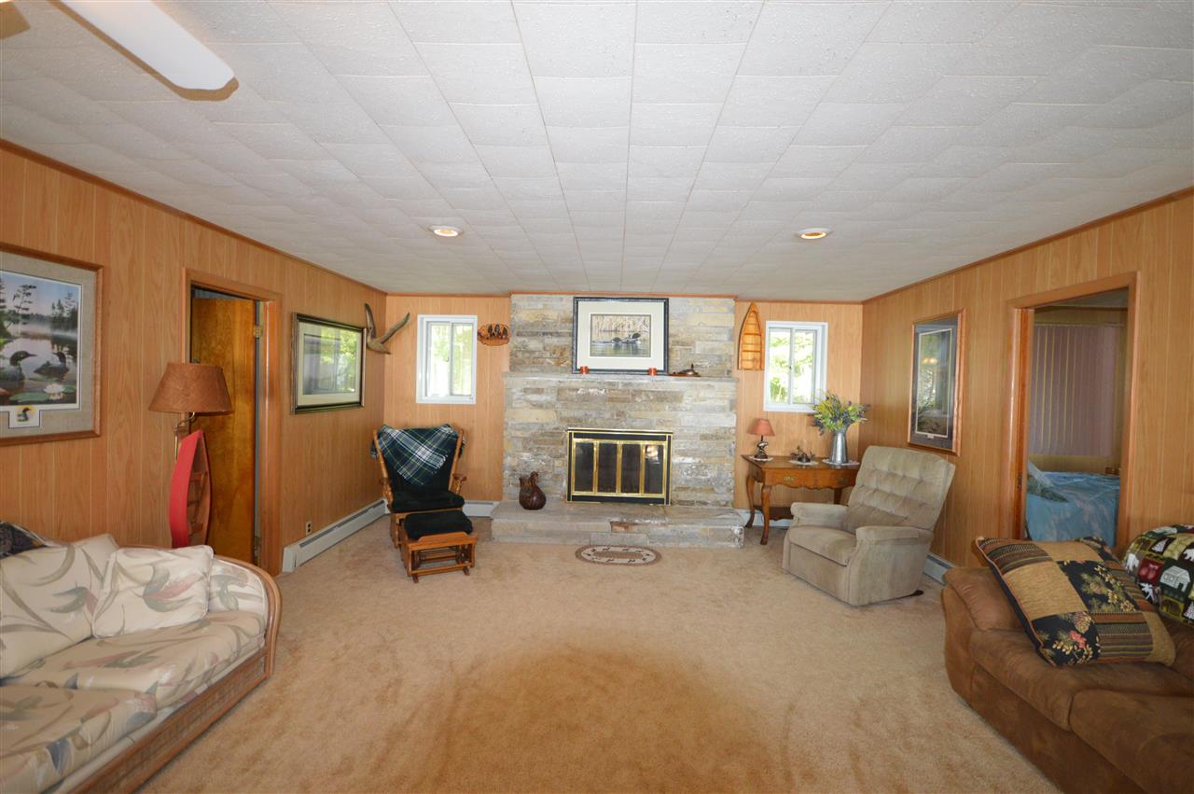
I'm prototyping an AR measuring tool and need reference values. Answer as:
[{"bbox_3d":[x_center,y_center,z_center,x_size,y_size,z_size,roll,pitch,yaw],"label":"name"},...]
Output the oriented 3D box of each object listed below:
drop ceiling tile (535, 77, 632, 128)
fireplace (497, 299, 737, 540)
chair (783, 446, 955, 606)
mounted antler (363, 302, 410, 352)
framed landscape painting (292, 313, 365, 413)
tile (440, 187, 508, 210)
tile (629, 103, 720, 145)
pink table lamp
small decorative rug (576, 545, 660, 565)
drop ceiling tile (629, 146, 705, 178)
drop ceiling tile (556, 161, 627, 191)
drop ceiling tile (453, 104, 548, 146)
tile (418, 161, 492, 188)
[{"bbox_3d":[-0.041,-1.023,1.725,0.310,0.016,0.303,1,1,2],"label":"drop ceiling tile"},{"bbox_3d":[0.224,0.157,4.912,2.323,2.401,0.826,1,1,2],"label":"fireplace"},{"bbox_3d":[2.072,0.930,3.860,0.960,0.970,0.770,1,1,-19],"label":"chair"},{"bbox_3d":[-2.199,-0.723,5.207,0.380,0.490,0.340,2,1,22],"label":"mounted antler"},{"bbox_3d":[-2.351,-0.276,4.446,0.040,0.790,1.120,1,1,2],"label":"framed landscape painting"},{"bbox_3d":[-0.634,-1.035,2.603,0.312,0.020,0.302,1,1,2],"label":"tile"},{"bbox_3d":[0.281,-1.007,1.838,0.310,0.018,0.300,1,1,2],"label":"tile"},{"bbox_3d":[1.724,0.442,5.204,0.270,0.415,0.270,1,1,2],"label":"pink table lamp"},{"bbox_3d":[0.190,1.360,4.290,0.740,0.012,0.500,1,1,2],"label":"small decorative rug"},{"bbox_3d":[0.295,-1.024,2.163,0.310,0.016,0.303,1,1,2],"label":"drop ceiling tile"},{"bbox_3d":[-0.018,-1.013,2.277,0.311,0.022,0.296,1,1,2],"label":"drop ceiling tile"},{"bbox_3d":[-0.344,-1.009,1.843,0.311,0.022,0.296,1,1,2],"label":"drop ceiling tile"},{"bbox_3d":[-0.654,-1.048,2.349,0.310,0.016,0.303,1,1,2],"label":"tile"}]

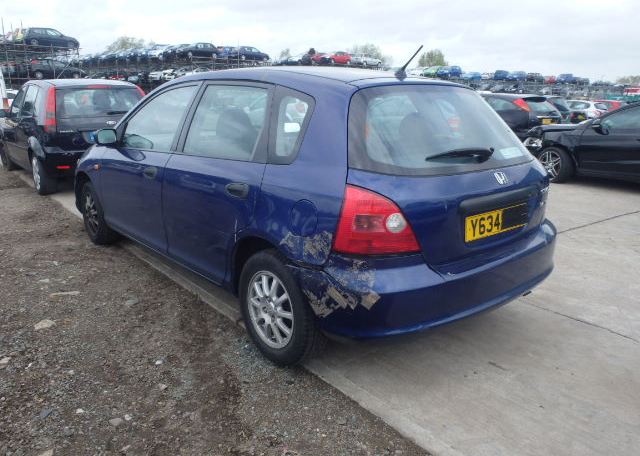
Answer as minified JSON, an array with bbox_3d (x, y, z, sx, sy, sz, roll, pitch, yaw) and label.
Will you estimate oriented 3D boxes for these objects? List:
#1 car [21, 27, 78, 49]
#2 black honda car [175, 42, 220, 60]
[{"bbox_3d":[-21.742,-15.390,42.000,4.080,1.460,1.700,-6,16,-27],"label":"car"},{"bbox_3d":[-12.345,-17.851,52.300,4.080,1.450,1.700,-10,19,-38],"label":"black honda car"}]

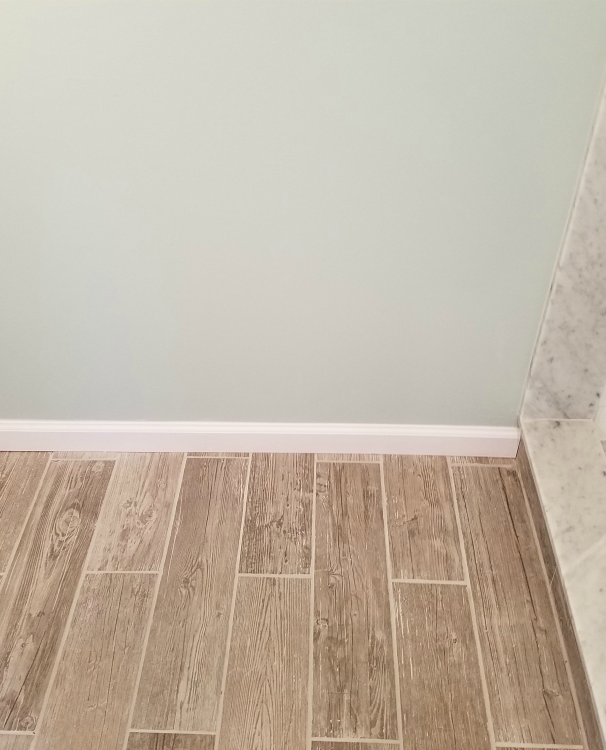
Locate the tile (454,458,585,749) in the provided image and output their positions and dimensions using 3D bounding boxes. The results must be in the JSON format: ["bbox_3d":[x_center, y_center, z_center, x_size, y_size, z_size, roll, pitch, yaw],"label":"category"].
[{"bbox_3d":[0.401,0.414,1.478,0.146,0.009,0.613,1,41,1],"label":"tile"}]

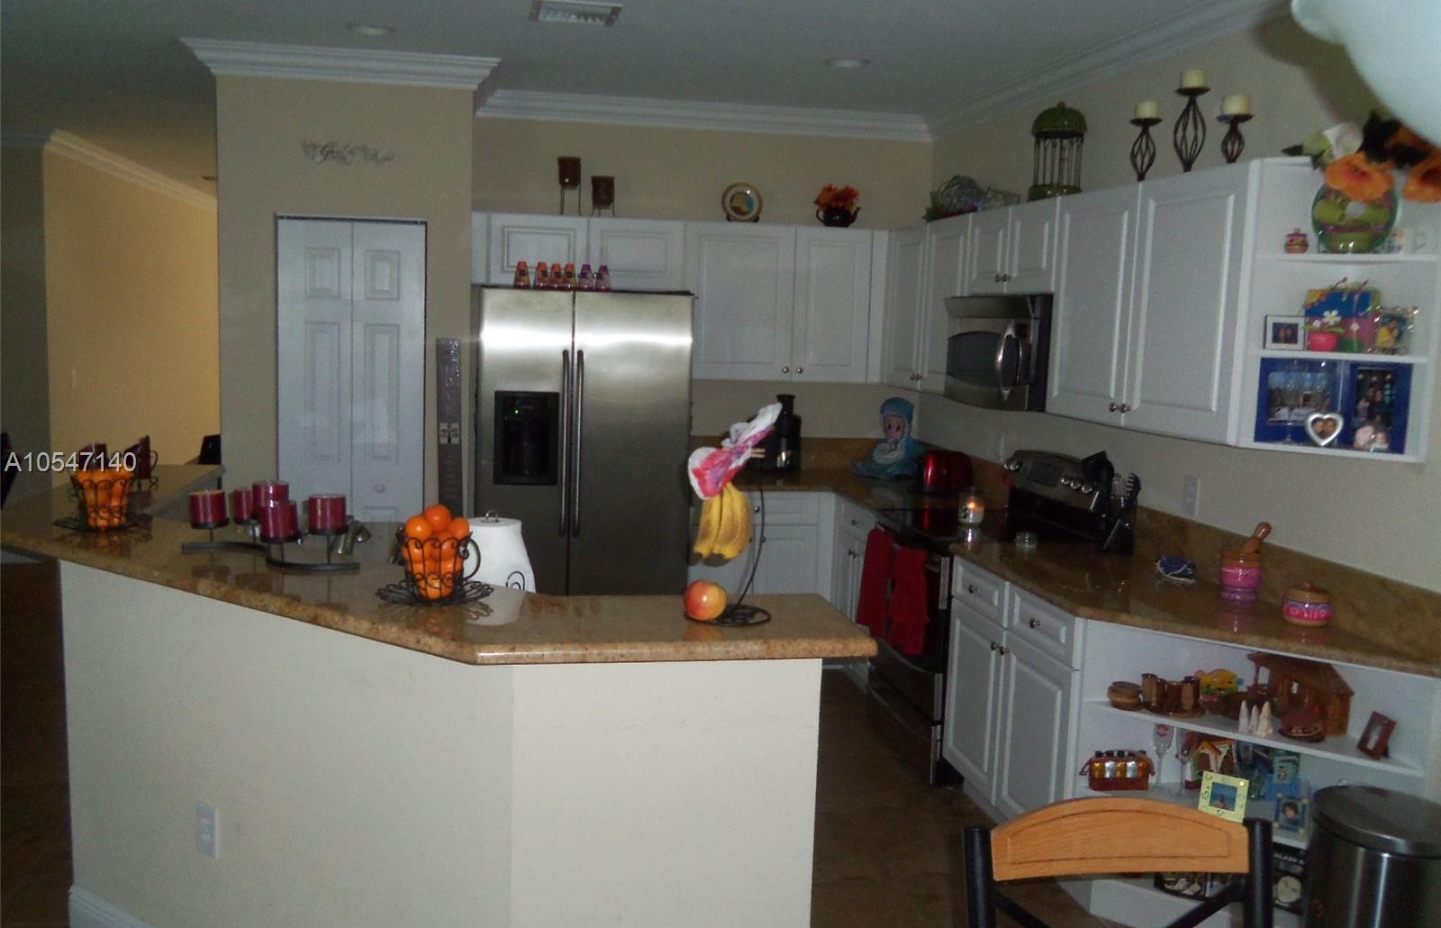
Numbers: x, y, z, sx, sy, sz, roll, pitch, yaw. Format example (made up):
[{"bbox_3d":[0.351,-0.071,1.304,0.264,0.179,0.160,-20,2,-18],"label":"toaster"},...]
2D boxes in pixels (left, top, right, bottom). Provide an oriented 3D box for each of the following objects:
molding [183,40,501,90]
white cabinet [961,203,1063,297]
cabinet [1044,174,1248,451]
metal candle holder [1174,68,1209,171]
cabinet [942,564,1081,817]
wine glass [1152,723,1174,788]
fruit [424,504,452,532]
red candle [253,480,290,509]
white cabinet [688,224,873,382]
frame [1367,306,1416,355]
[{"bbox_3d":[-1.574,-1.674,4.908,1.275,0.112,0.115,0,7,-11],"label":"molding"},{"bbox_3d":[1.270,-0.817,4.515,0.330,0.335,0.766,0,7,-11],"label":"white cabinet"},{"bbox_3d":[1.419,-0.485,3.598,0.325,0.750,1.056,0,7,-11],"label":"cabinet"},{"bbox_3d":[1.420,-1.018,3.523,0.100,0.325,0.100,0,7,-11],"label":"metal candle holder"},{"bbox_3d":[1.228,0.804,3.911,0.619,0.845,0.900,0,7,-11],"label":"cabinet"},{"bbox_3d":[1.265,0.828,3.346,0.063,0.205,0.063,0,7,-11],"label":"wine glass"},{"bbox_3d":[-0.634,0.121,2.619,0.066,0.066,0.066,0,7,-11],"label":"fruit"},{"bbox_3d":[-1.105,0.091,2.862,0.092,0.090,0.092,0,7,-11],"label":"red candle"},{"bbox_3d":[0.257,-0.814,5.954,0.964,0.759,0.325,0,7,-11],"label":"white cabinet"},{"bbox_3d":[1.652,-0.319,2.873,0.105,0.108,0.030,7,-1,39],"label":"frame"}]

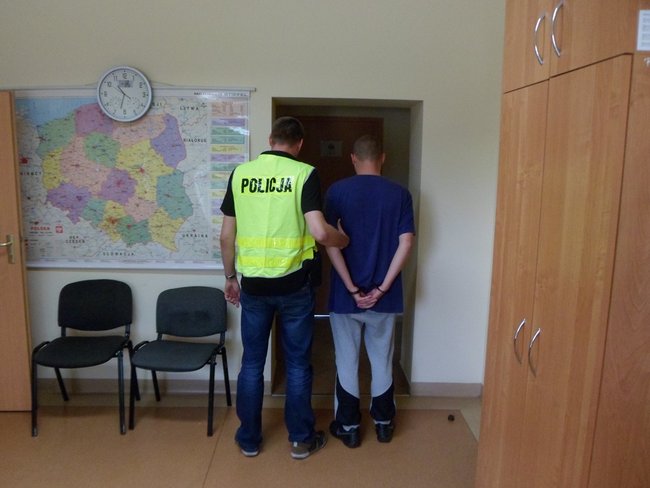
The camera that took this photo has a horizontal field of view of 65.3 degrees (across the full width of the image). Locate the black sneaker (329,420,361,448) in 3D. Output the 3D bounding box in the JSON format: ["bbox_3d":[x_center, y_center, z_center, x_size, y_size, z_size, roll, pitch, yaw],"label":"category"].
[{"bbox_3d":[0.095,1.079,3.000,0.105,0.110,0.280,-4,11,-29],"label":"black sneaker"}]

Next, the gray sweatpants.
[{"bbox_3d":[0.215,0.632,2.922,0.370,0.860,0.310,0,10,-7],"label":"gray sweatpants"}]

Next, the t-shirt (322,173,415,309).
[{"bbox_3d":[0.235,-0.005,2.796,0.475,0.750,0.310,0,9,-5],"label":"t-shirt"}]

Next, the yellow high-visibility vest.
[{"bbox_3d":[-0.260,-0.153,2.663,0.410,0.650,0.290,2,10,9],"label":"yellow high-visibility vest"}]

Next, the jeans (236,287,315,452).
[{"bbox_3d":[-0.273,0.644,2.810,0.420,0.980,0.330,2,10,7],"label":"jeans"}]

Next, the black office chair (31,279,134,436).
[{"bbox_3d":[-1.443,0.673,3.138,0.515,0.810,0.520,0,9,-5],"label":"black office chair"}]

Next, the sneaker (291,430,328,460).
[{"bbox_3d":[-0.066,1.096,2.884,0.105,0.110,0.280,6,11,28],"label":"sneaker"}]

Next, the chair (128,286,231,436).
[{"bbox_3d":[-0.878,0.695,3.119,0.510,0.800,0.500,2,10,7],"label":"chair"}]

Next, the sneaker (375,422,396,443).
[{"bbox_3d":[0.366,1.072,3.063,0.105,0.110,0.280,2,9,6],"label":"sneaker"}]

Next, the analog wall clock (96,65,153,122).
[{"bbox_3d":[-1.247,-0.928,3.148,0.340,0.340,0.050,1,9,-1],"label":"analog wall clock"}]

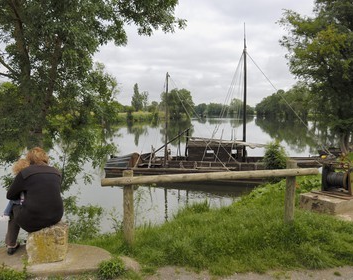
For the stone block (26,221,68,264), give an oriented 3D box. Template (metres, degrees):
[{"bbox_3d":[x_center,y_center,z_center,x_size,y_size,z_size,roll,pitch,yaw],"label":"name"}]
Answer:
[{"bbox_3d":[-1.368,1.082,3.435,0.380,0.350,0.360,-1,5,-13],"label":"stone block"}]

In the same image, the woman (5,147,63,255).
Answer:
[{"bbox_3d":[-1.560,0.663,3.526,0.480,1.170,0.640,-4,6,-43],"label":"woman"}]

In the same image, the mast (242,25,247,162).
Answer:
[{"bbox_3d":[3.605,-2.308,16.667,0.150,7.492,0.150,0,5,6],"label":"mast"}]

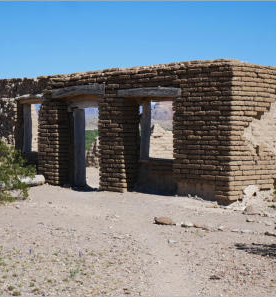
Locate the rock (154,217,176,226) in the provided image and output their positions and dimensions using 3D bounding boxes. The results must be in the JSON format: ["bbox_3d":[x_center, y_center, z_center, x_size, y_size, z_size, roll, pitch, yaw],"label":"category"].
[{"bbox_3d":[0.485,1.269,12.099,0.350,0.145,0.250,1,2,18],"label":"rock"}]

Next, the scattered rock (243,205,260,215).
[{"bbox_3d":[2.258,1.211,13.651,0.320,0.170,0.250,0,2,0],"label":"scattered rock"}]

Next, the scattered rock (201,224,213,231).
[{"bbox_3d":[1.145,1.322,11.474,0.190,0.075,0.150,0,2,0],"label":"scattered rock"}]

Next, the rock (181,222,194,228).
[{"bbox_3d":[0.845,1.315,11.710,0.225,0.075,0.170,0,2,0],"label":"rock"}]

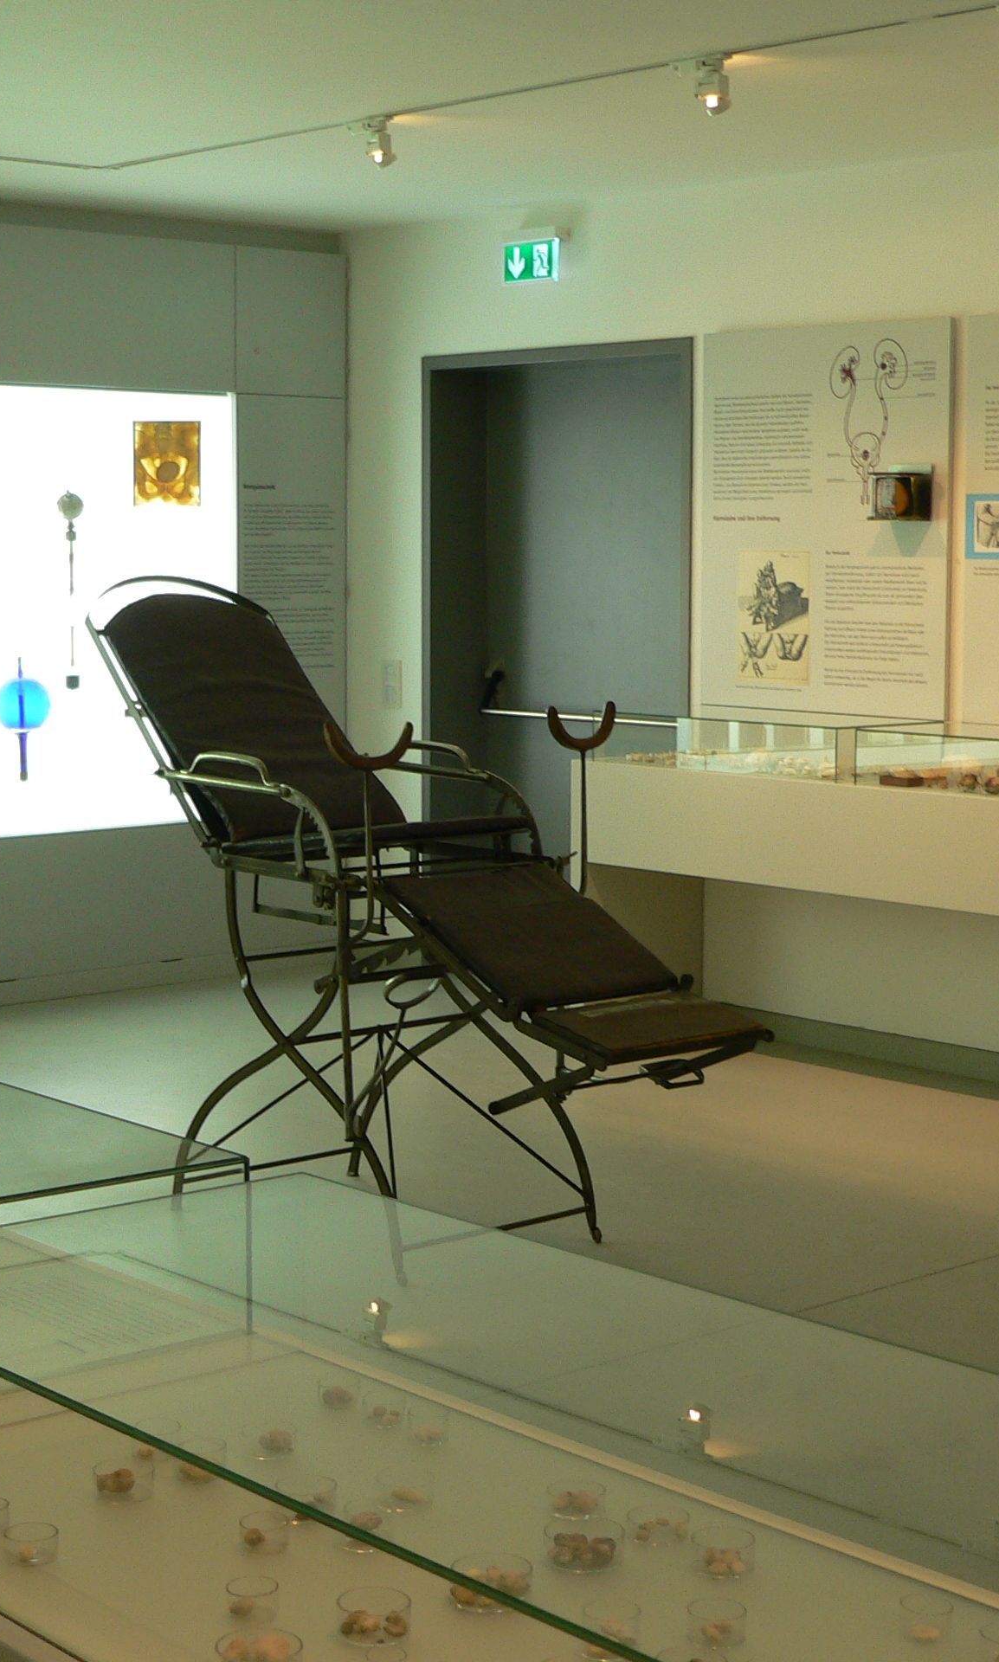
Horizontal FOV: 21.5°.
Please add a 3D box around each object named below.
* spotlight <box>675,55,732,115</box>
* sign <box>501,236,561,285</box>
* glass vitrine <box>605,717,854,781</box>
[{"bbox_3d":[0.475,-1.723,6.091,0.077,0.128,0.122,-6,9,-42],"label":"spotlight"},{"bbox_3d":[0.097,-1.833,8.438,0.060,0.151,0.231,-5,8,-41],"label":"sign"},{"bbox_3d":[0.775,-0.257,7.552,0.492,0.150,0.954,-5,8,-41],"label":"glass vitrine"}]

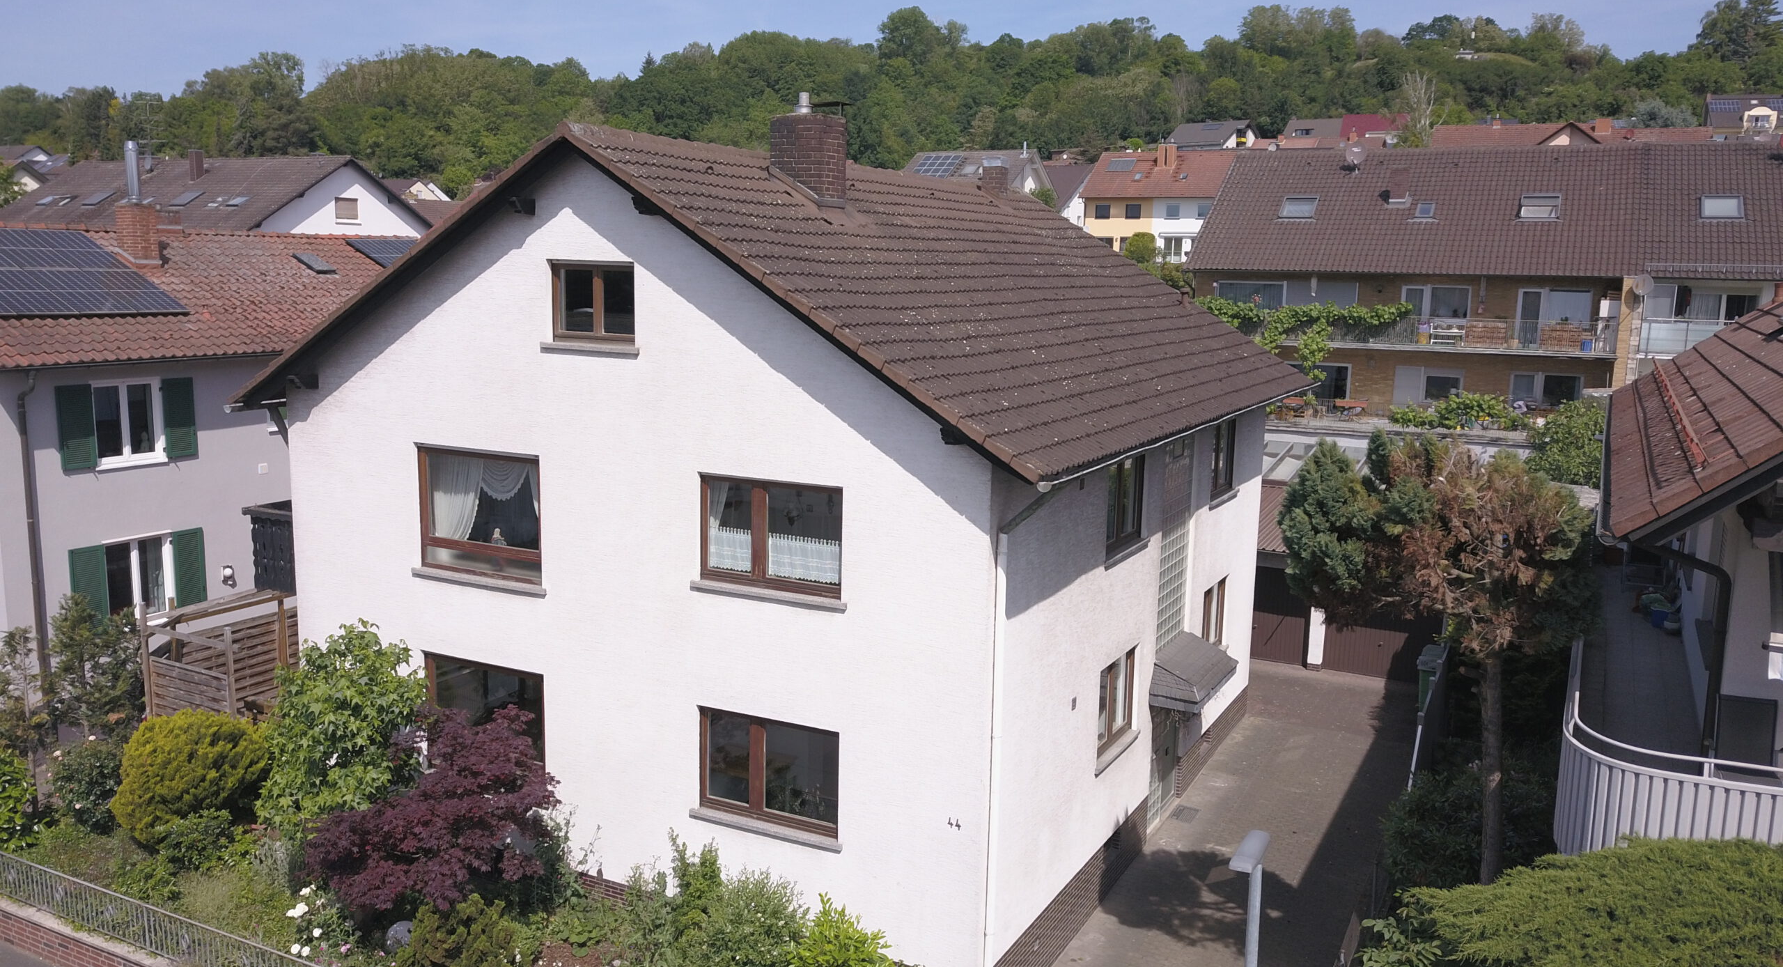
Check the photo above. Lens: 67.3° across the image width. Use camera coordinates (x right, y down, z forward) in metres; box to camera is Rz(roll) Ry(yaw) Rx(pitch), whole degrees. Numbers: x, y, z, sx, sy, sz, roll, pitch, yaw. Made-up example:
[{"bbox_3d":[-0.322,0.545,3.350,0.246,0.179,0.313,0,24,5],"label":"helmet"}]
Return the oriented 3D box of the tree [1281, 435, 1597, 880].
[{"bbox_3d":[5.418,2.901,13.744,3.100,7.100,2.900,5,10,27],"label":"tree"}]

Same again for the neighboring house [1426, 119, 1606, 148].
[{"bbox_3d":[40.344,-18.741,86.936,12.800,9.000,11.000,4,10,22],"label":"neighboring house"}]

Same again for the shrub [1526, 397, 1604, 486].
[{"bbox_3d":[17.964,-0.979,35.500,2.500,2.600,2.300,6,10,27],"label":"shrub"}]

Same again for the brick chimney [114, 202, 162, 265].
[{"bbox_3d":[-13.590,-4.496,24.176,0.500,1.050,0.500,5,10,27],"label":"brick chimney"}]

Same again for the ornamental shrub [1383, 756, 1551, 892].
[{"bbox_3d":[7.451,4.795,17.511,2.000,2.200,2.000,5,10,27],"label":"ornamental shrub"}]

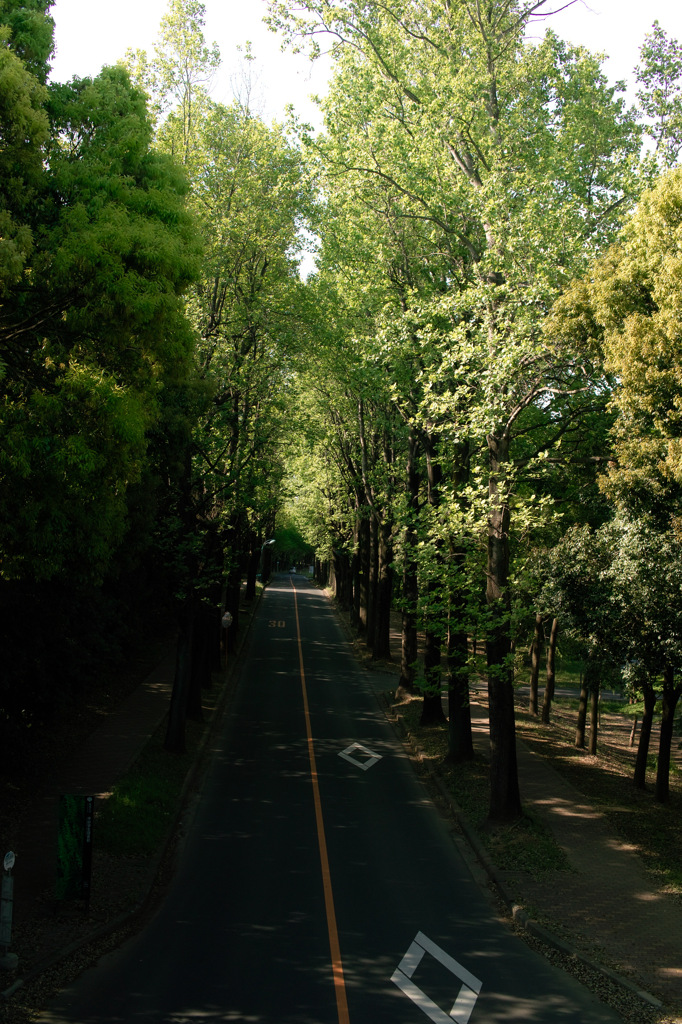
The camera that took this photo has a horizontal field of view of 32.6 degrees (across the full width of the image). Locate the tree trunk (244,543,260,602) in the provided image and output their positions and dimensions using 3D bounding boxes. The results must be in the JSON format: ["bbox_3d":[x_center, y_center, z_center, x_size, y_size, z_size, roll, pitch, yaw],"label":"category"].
[{"bbox_3d":[-9.169,6.213,121.032,1.000,6.100,1.000,3,-1,-3],"label":"tree trunk"}]

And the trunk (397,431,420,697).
[{"bbox_3d":[3.096,2.356,54.244,0.750,12.330,0.750,3,-1,-3],"label":"trunk"}]

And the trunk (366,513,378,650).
[{"bbox_3d":[2.021,4.463,75.782,0.680,8.870,0.680,3,-1,-3],"label":"trunk"}]

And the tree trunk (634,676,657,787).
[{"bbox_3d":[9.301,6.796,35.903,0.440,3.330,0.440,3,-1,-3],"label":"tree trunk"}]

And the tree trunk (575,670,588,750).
[{"bbox_3d":[8.692,7.199,42.380,0.350,2.720,0.350,3,-1,-3],"label":"tree trunk"}]

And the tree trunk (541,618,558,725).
[{"bbox_3d":[8.476,6.507,47.702,0.420,4.300,0.420,3,-1,-3],"label":"tree trunk"}]

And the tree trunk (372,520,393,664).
[{"bbox_3d":[2.434,4.588,69.440,0.850,8.410,0.850,3,-1,-3],"label":"tree trunk"}]

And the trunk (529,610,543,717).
[{"bbox_3d":[8.244,6.485,49.714,0.400,4.400,0.400,3,-1,-3],"label":"trunk"}]

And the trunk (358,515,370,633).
[{"bbox_3d":[1.765,4.665,88.816,0.720,8.960,0.720,3,-1,-3],"label":"trunk"}]

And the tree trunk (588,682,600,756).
[{"bbox_3d":[8.841,7.259,40.867,0.300,2.560,0.300,3,-1,-3],"label":"tree trunk"}]

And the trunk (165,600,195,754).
[{"bbox_3d":[-5.206,5.338,37.862,0.720,4.930,0.720,3,-1,-3],"label":"trunk"}]

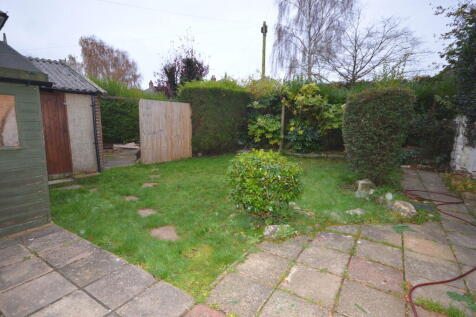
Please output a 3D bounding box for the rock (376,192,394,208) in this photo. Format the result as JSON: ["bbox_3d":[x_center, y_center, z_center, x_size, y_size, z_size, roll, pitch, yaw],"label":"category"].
[{"bbox_3d":[2.287,0.629,3.673,0.220,0.170,0.200,5,9,32],"label":"rock"}]

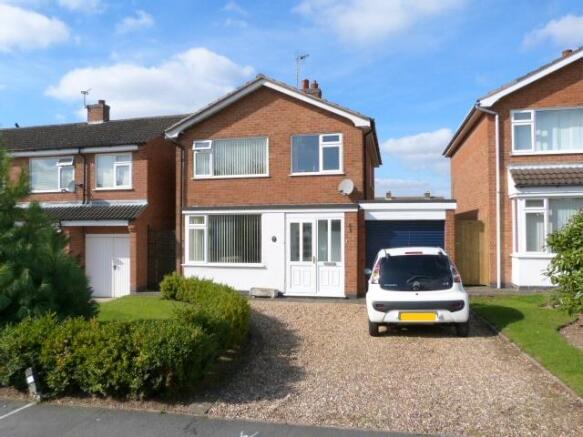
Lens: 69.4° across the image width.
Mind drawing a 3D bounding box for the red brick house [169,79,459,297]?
[{"bbox_3d":[1.102,-0.964,15.578,8.370,6.270,9.050,0,-1,14],"label":"red brick house"}]

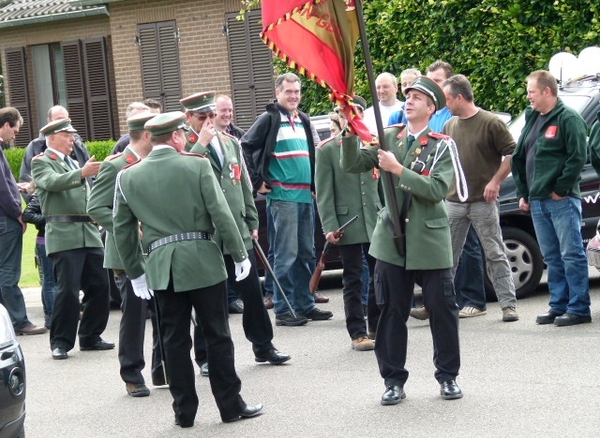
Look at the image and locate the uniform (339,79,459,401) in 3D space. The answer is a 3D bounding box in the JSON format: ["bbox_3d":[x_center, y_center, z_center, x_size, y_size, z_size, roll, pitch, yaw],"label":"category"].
[{"bbox_3d":[0.625,0.123,12.982,0.640,1.860,0.480,-4,4,18],"label":"uniform"}]

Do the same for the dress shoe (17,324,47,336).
[{"bbox_3d":[-2.174,0.870,18.135,0.290,0.110,0.110,-5,4,0],"label":"dress shoe"}]

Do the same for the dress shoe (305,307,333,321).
[{"bbox_3d":[0.120,0.703,17.024,0.290,0.110,0.110,-3,5,18],"label":"dress shoe"}]

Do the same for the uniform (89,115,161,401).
[{"bbox_3d":[-1.022,0.202,14.354,0.420,1.790,0.540,-1,6,40],"label":"uniform"}]

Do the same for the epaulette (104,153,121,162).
[{"bbox_3d":[-1.179,-0.389,14.250,0.060,0.030,0.140,-1,22,40],"label":"epaulette"}]

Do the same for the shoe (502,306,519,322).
[{"bbox_3d":[1.516,0.670,16.294,0.110,0.115,0.295,-6,5,-8],"label":"shoe"}]

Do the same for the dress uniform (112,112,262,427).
[{"bbox_3d":[-0.663,0.262,12.984,0.680,1.810,0.440,-3,5,22],"label":"dress uniform"}]

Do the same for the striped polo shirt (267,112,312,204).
[{"bbox_3d":[-0.075,-0.460,16.850,0.500,0.720,0.320,-7,5,-25],"label":"striped polo shirt"}]

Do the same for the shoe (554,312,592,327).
[{"bbox_3d":[1.916,0.681,15.820,0.285,0.110,0.110,-7,5,-22],"label":"shoe"}]

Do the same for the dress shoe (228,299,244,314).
[{"bbox_3d":[-0.492,0.689,17.859,0.295,0.110,0.110,-1,6,40],"label":"dress shoe"}]

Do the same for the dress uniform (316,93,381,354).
[{"bbox_3d":[0.386,0.005,15.686,0.560,1.740,0.400,-7,5,-25],"label":"dress uniform"}]

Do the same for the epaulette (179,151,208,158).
[{"bbox_3d":[-0.609,-0.369,12.880,0.145,0.030,0.060,15,11,20],"label":"epaulette"}]

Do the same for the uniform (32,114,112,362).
[{"bbox_3d":[-1.660,0.143,16.550,0.550,1.750,0.540,0,6,45],"label":"uniform"}]

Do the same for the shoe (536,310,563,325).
[{"bbox_3d":[1.815,0.678,16.173,0.300,0.110,0.110,-8,5,-32],"label":"shoe"}]

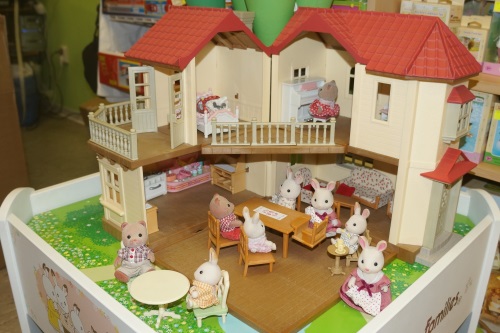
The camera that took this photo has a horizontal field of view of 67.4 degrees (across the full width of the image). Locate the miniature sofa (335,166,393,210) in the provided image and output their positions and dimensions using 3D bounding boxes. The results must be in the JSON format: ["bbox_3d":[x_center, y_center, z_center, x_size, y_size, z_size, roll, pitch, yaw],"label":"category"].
[{"bbox_3d":[0.207,0.033,0.673,0.047,0.050,0.092,-12,21,-34],"label":"miniature sofa"}]

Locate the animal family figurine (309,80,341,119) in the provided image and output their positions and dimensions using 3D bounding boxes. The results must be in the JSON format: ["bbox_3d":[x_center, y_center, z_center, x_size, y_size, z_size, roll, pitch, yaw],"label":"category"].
[{"bbox_3d":[0.127,-0.114,0.635,0.048,0.063,0.042,10,20,28],"label":"animal family figurine"}]

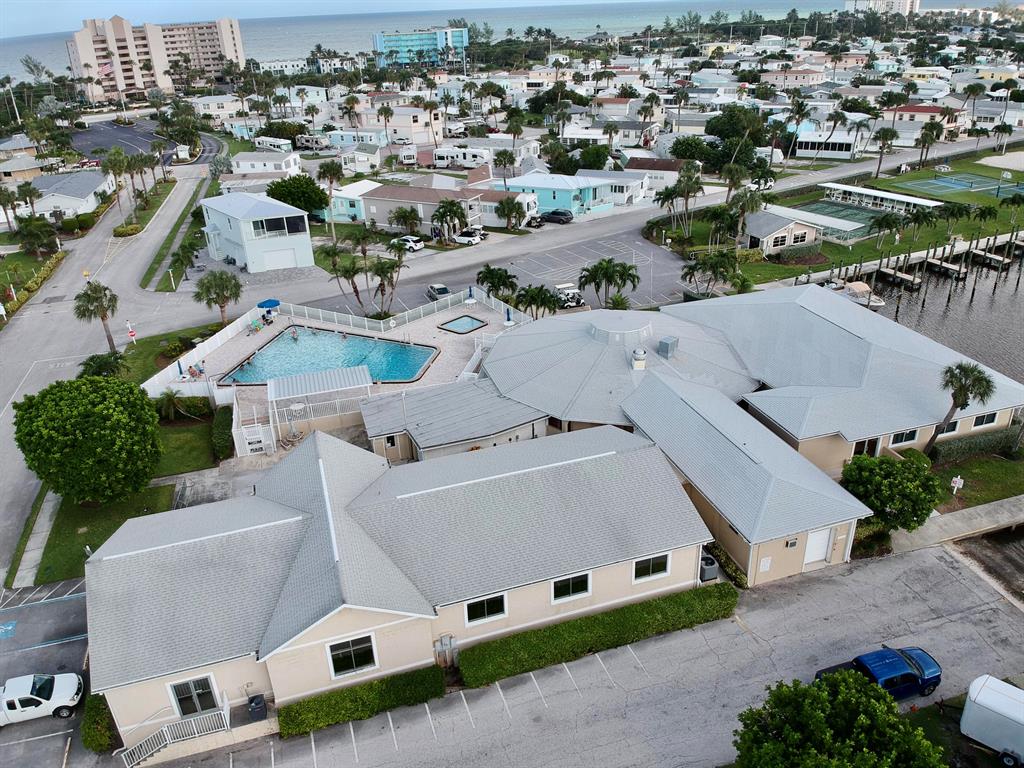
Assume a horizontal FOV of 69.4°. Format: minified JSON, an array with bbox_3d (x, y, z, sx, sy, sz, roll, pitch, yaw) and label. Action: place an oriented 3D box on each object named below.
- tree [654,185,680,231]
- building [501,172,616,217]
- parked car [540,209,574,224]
[{"bbox_3d":[20.865,-23.084,97.581,3.340,5.900,3.340,3,28,11],"label":"tree"},{"bbox_3d":[6.595,-30.431,115.979,15.500,4.700,8.500,11,30,24],"label":"building"},{"bbox_3d":[6.452,-24.217,106.815,4.800,1.720,1.920,15,32,30],"label":"parked car"}]

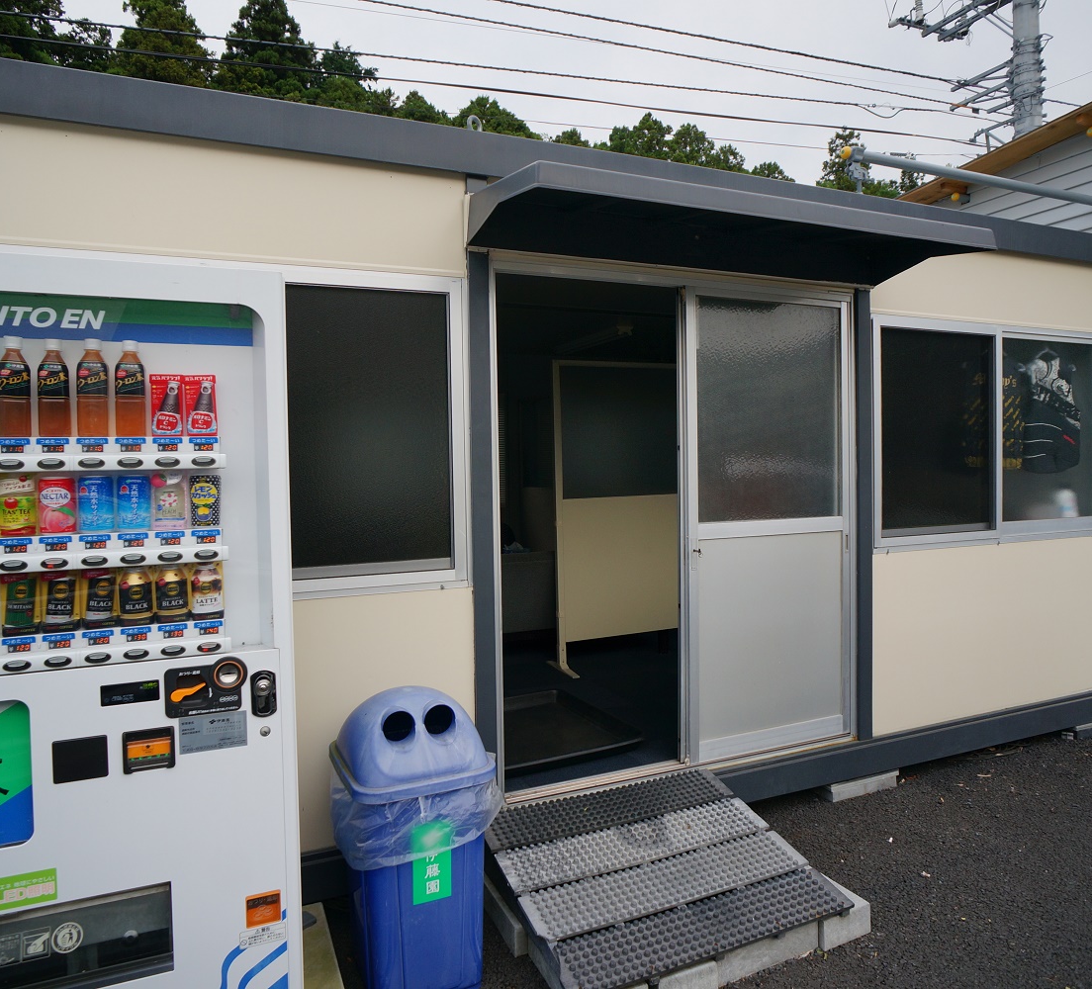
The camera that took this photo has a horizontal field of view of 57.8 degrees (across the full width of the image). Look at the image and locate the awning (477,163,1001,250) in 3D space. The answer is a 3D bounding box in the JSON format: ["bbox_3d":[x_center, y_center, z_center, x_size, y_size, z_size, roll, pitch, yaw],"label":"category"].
[{"bbox_3d":[0.713,-0.942,3.525,1.940,0.190,0.570,-2,2,-29],"label":"awning"}]

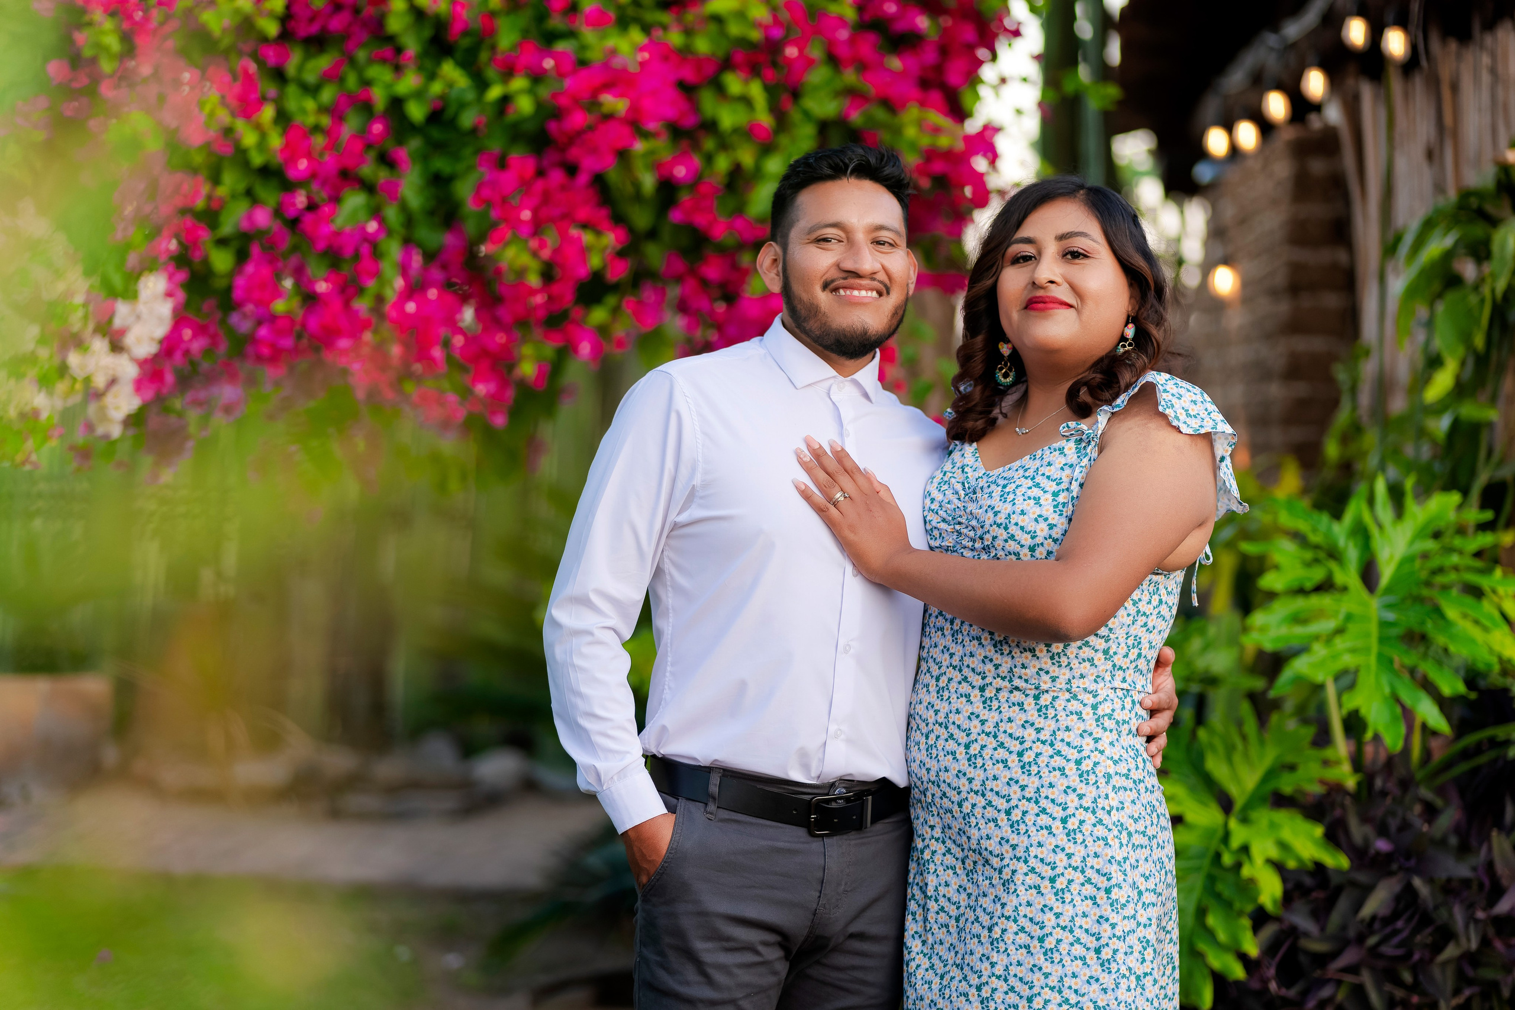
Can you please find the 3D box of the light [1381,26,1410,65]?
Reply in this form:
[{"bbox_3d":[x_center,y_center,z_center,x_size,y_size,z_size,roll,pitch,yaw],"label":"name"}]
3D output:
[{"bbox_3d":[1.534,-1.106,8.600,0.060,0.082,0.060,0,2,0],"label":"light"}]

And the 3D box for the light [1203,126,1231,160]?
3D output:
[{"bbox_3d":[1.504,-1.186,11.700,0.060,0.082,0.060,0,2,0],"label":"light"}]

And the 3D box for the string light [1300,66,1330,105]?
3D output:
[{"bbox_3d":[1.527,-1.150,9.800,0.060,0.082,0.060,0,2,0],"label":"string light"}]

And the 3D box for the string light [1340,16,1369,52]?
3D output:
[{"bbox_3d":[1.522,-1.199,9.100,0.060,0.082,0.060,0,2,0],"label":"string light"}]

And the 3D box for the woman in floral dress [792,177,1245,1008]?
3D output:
[{"bbox_3d":[0.295,0.450,4.080,0.520,1.640,0.420,1,2,36],"label":"woman in floral dress"}]

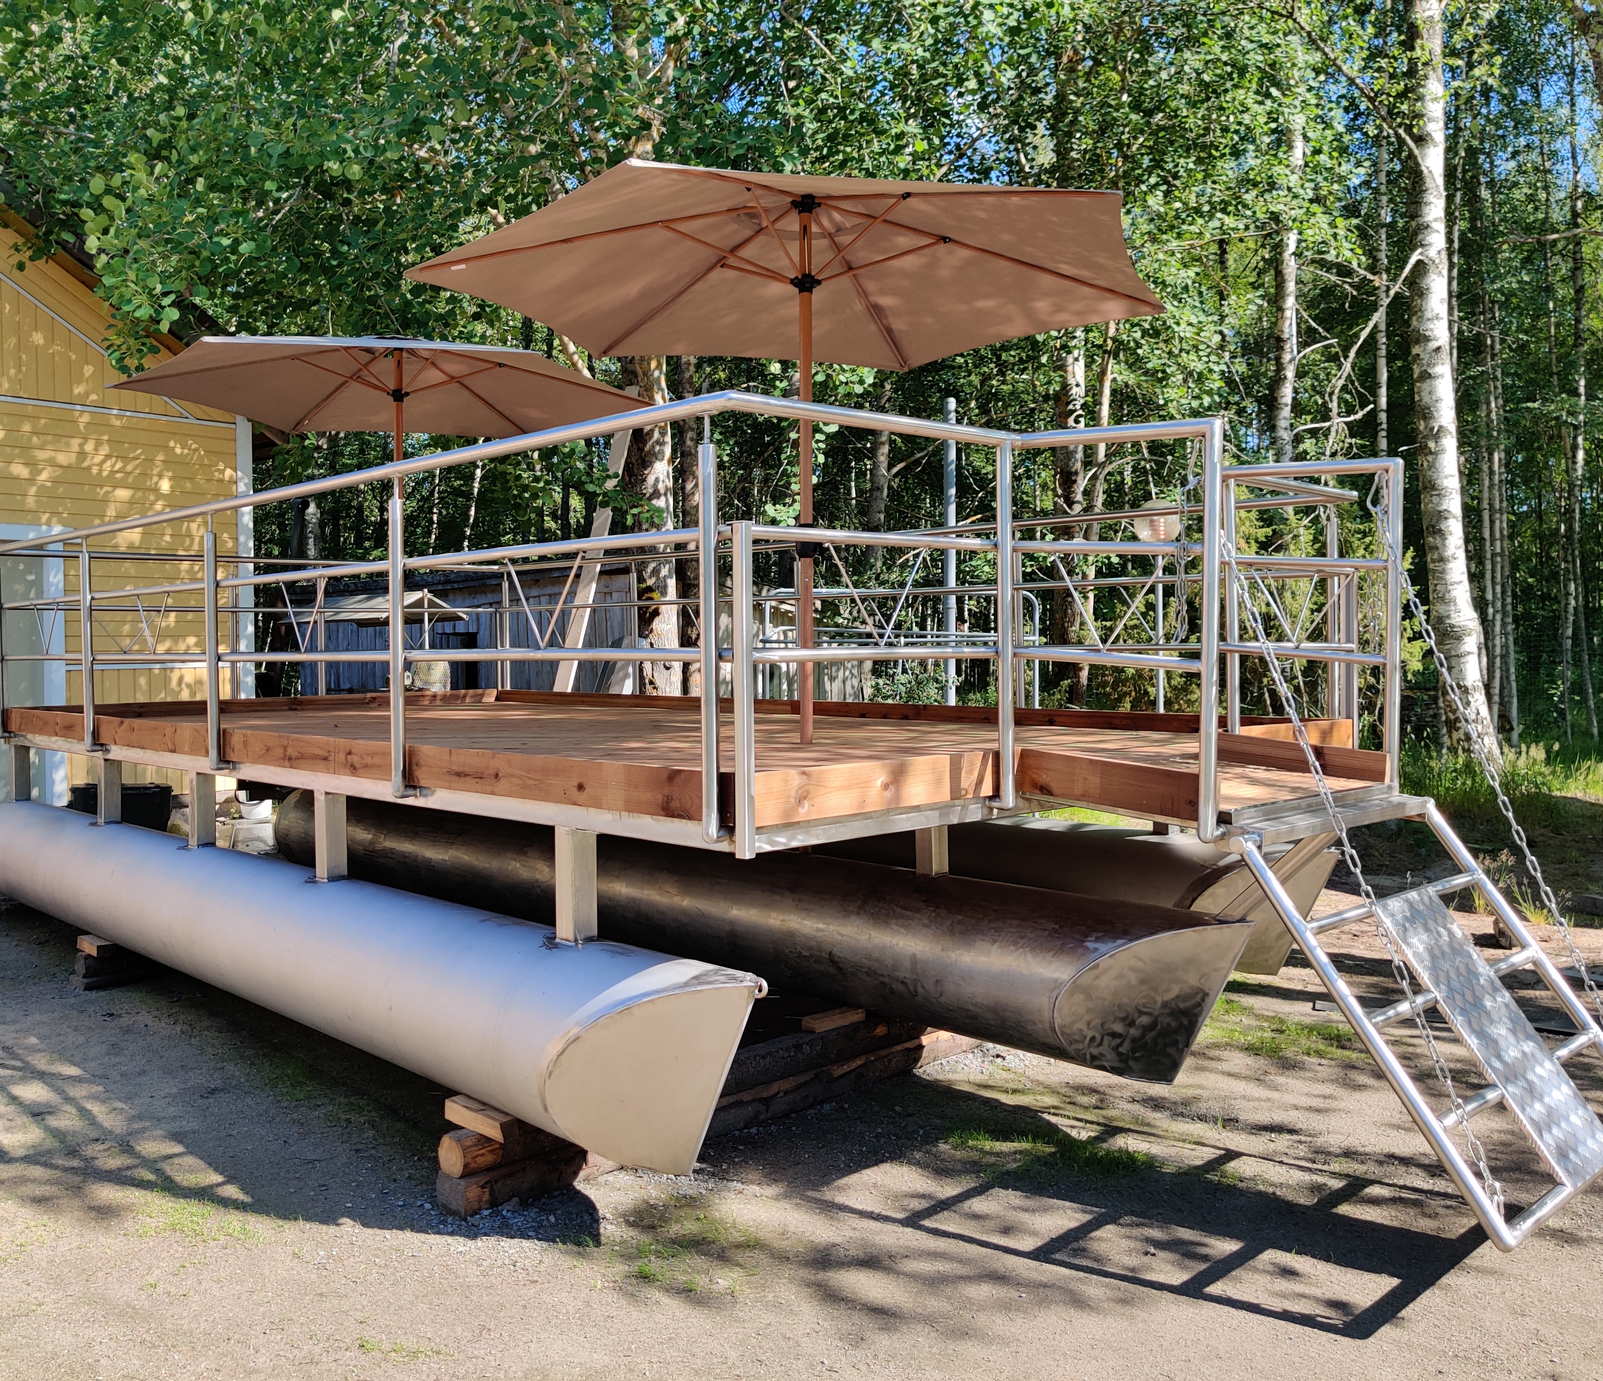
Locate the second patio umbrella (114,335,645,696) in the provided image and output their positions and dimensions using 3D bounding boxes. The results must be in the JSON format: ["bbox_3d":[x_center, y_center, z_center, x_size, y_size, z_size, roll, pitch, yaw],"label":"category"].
[{"bbox_3d":[-2.209,-0.908,7.924,2.676,2.129,3.000,-2,2,-43],"label":"second patio umbrella"}]

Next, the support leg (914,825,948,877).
[{"bbox_3d":[0.465,0.508,5.121,0.082,0.323,0.084,-2,2,-43],"label":"support leg"}]

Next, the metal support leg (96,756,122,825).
[{"bbox_3d":[-3.363,0.488,6.998,0.082,0.323,0.084,-2,2,-43],"label":"metal support leg"}]

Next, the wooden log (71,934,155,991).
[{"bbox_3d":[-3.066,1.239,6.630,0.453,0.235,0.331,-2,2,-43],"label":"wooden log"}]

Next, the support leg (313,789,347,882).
[{"bbox_3d":[-1.712,0.525,5.237,0.082,0.323,0.084,-2,2,-43],"label":"support leg"}]

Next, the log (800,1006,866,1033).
[{"bbox_3d":[0.115,1.162,5.080,0.240,0.044,0.074,-2,2,-43],"label":"log"}]

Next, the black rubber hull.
[{"bbox_3d":[-0.816,0.904,6.523,0.521,0.521,6.275,-2,2,-43],"label":"black rubber hull"}]

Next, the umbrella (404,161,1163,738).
[{"bbox_3d":[0.020,-0.855,5.588,2.676,2.129,3.000,-2,2,-43],"label":"umbrella"}]

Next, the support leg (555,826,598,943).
[{"bbox_3d":[-0.638,0.549,4.091,0.082,0.323,0.084,-2,2,-43],"label":"support leg"}]

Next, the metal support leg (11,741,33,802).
[{"bbox_3d":[-4.276,0.463,7.877,0.080,0.313,0.080,-2,2,-43],"label":"metal support leg"}]

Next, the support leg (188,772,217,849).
[{"bbox_3d":[-2.552,0.506,6.133,0.082,0.323,0.084,-2,2,-43],"label":"support leg"}]

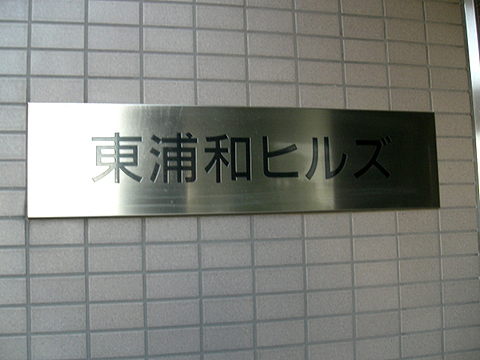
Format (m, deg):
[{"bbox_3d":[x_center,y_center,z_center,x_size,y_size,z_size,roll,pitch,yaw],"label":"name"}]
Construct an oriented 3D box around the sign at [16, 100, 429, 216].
[{"bbox_3d":[0.024,-0.039,0.991,0.800,0.200,0.013,0,-5,-13],"label":"sign"}]

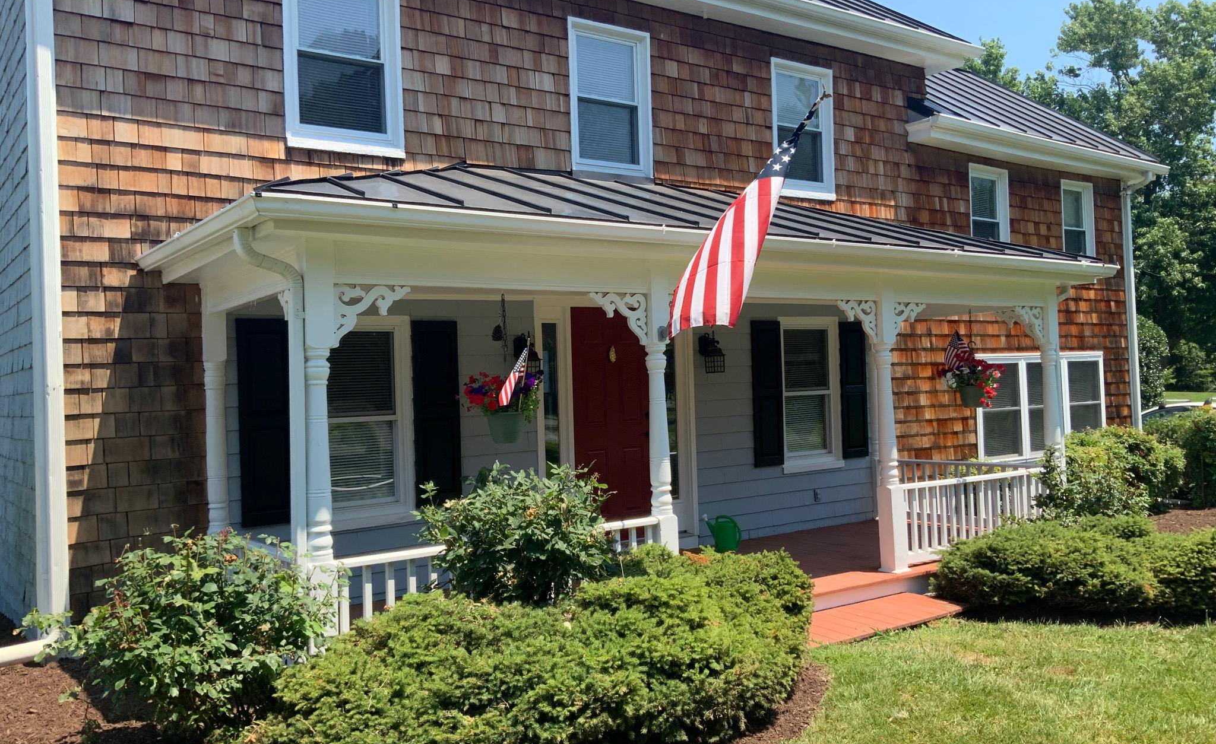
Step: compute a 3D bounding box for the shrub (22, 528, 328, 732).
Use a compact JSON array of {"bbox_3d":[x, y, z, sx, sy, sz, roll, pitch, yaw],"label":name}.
[{"bbox_3d":[-2.241,1.318,5.229,1.300,0.950,1.120,-1,-1,-35],"label":"shrub"}]

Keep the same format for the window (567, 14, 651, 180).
[{"bbox_3d":[0.032,-2.360,8.830,0.864,1.291,0.100,-1,-1,-35],"label":"window"}]

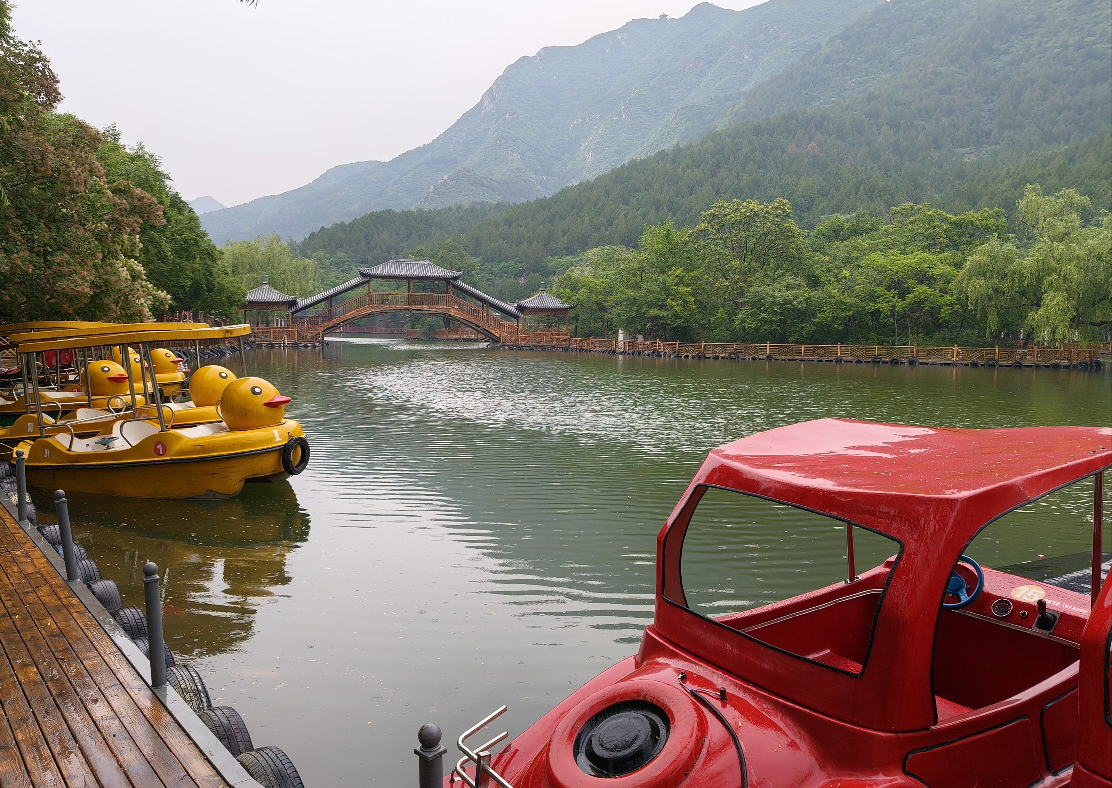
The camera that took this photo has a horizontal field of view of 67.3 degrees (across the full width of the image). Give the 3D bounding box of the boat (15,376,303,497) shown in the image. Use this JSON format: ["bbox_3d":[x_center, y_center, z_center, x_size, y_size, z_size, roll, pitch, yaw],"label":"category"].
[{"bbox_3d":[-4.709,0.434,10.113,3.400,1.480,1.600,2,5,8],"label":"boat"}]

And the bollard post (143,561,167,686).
[{"bbox_3d":[-1.900,1.090,3.959,0.078,0.603,0.078,-6,8,-40],"label":"bollard post"}]

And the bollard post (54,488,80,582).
[{"bbox_3d":[-3.240,0.935,5.530,0.078,0.617,0.078,-11,10,-39],"label":"bollard post"}]

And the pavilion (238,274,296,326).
[{"bbox_3d":[-23.049,-7.137,67.226,4.400,4.500,4.400,0,5,-12],"label":"pavilion"}]

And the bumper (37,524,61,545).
[{"bbox_3d":[-4.280,1.414,7.061,0.195,0.610,0.610,-3,6,-40],"label":"bumper"}]

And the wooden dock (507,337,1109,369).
[{"bbox_3d":[13.809,-3.078,57.949,40.000,1.250,5.000,3,5,28],"label":"wooden dock"}]

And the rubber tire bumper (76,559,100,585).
[{"bbox_3d":[-3.497,1.520,6.139,0.195,0.610,0.610,-3,6,-40],"label":"rubber tire bumper"}]

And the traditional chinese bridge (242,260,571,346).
[{"bbox_3d":[-11.847,-7.229,69.218,25.800,6.900,4.600,0,5,-12],"label":"traditional chinese bridge"}]

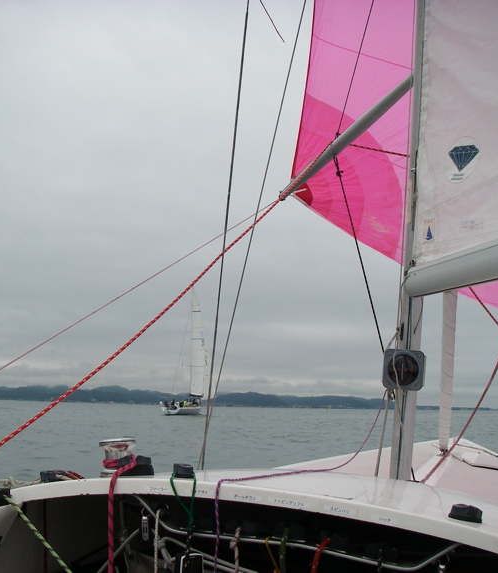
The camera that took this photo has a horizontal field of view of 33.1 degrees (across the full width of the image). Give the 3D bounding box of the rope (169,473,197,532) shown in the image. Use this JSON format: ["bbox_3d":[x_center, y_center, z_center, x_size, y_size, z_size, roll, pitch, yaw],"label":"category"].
[{"bbox_3d":[-0.165,0.545,2.110,0.055,0.142,0.075,-1,-8,18],"label":"rope"}]

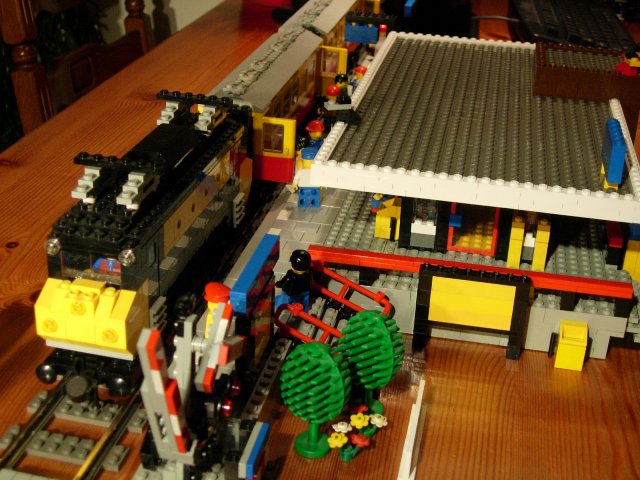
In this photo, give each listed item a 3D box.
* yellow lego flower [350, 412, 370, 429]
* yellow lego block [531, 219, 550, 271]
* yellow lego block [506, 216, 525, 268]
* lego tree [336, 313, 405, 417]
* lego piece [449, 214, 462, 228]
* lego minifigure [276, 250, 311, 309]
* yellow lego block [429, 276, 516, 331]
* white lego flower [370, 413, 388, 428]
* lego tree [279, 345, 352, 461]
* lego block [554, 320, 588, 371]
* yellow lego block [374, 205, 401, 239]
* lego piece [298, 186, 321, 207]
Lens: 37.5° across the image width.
[{"bbox_3d":[0.020,0.091,0.475,0.009,0.005,0.009,7,45,9],"label":"yellow lego flower"},{"bbox_3d":[0.141,0.003,0.601,0.008,0.033,0.008,7,25,9],"label":"yellow lego block"},{"bbox_3d":[0.126,0.001,0.603,0.008,0.033,0.008,7,25,9],"label":"yellow lego block"},{"bbox_3d":[0.026,0.065,0.495,0.033,0.059,0.036,-14,30,-31],"label":"lego tree"},{"bbox_3d":[0.089,-0.013,0.611,0.008,0.008,0.008,7,25,9],"label":"lego piece"},{"bbox_3d":[-0.015,0.023,0.565,0.020,0.040,0.014,-17,32,-36],"label":"lego minifigure"},{"bbox_3d":[0.089,0.036,0.553,0.048,0.029,0.008,7,25,9],"label":"yellow lego block"},{"bbox_3d":[0.030,0.091,0.476,0.009,0.005,0.009,9,39,-7],"label":"white lego flower"},{"bbox_3d":[-0.002,0.078,0.465,0.033,0.059,0.036,2,25,-1],"label":"lego tree"},{"bbox_3d":[0.148,0.062,0.555,0.016,0.025,0.016,7,25,9],"label":"lego block"},{"bbox_3d":[0.048,-0.015,0.640,0.016,0.025,0.016,7,25,9],"label":"yellow lego block"},{"bbox_3d":[-0.007,-0.032,0.677,0.016,0.017,0.009,3,25,0],"label":"lego piece"}]

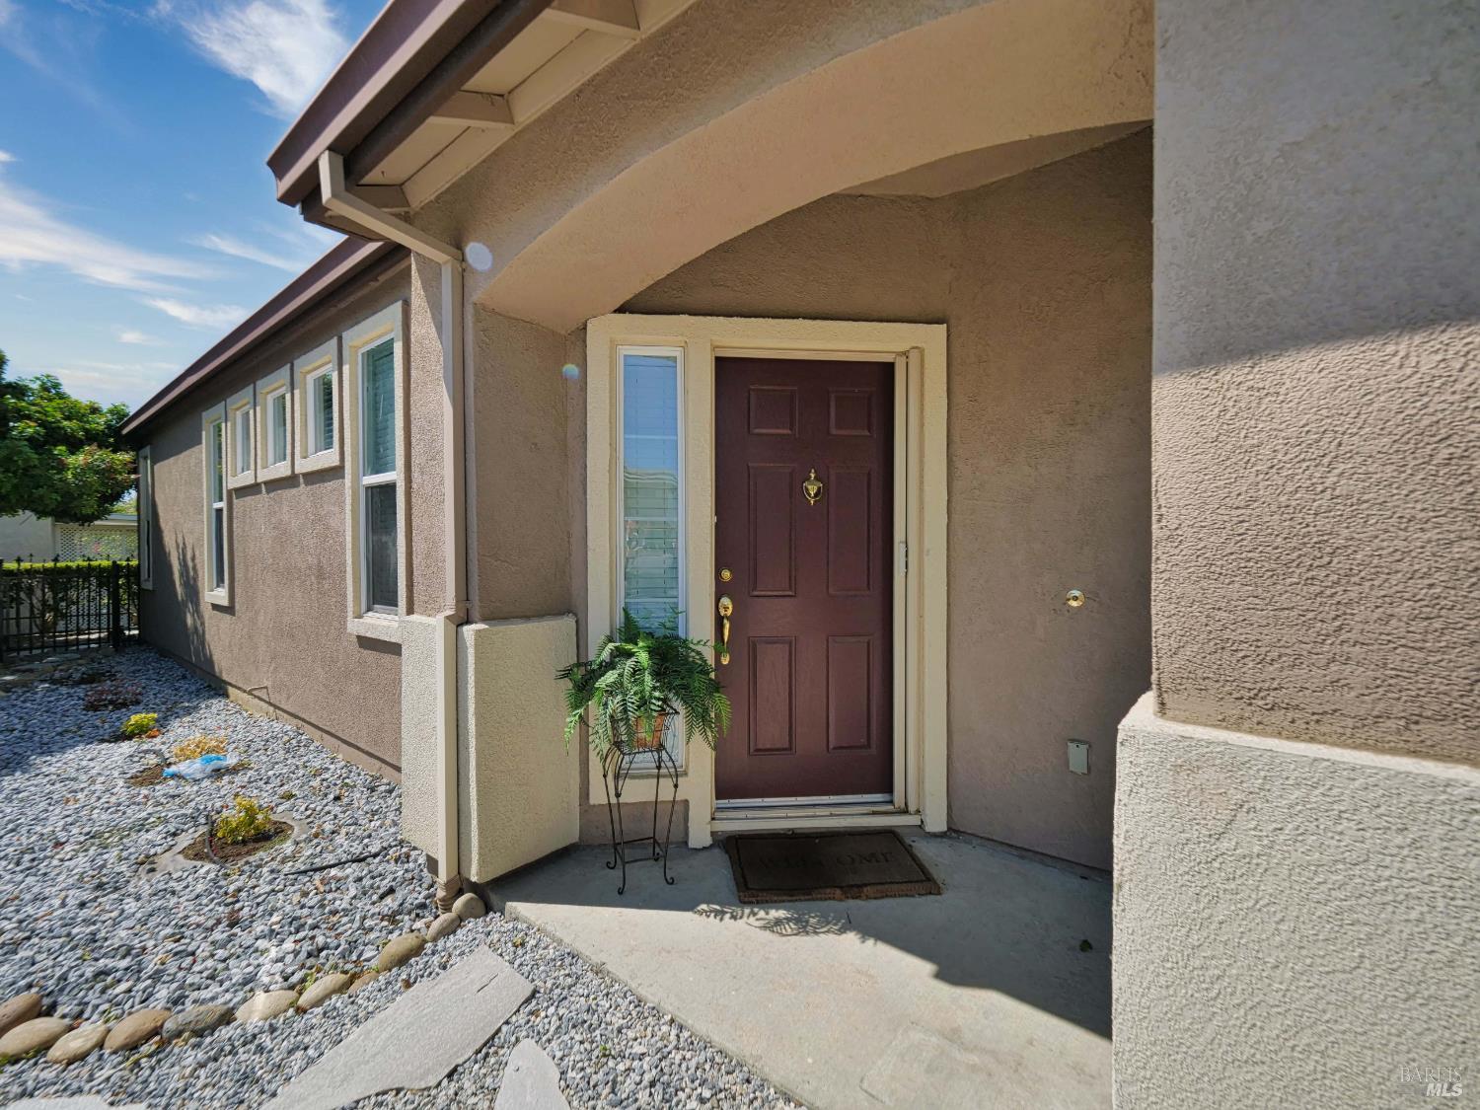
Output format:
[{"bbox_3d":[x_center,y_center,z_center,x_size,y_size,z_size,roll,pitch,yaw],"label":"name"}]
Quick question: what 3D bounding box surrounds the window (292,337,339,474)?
[{"bbox_3d":[-2.816,-0.975,4.064,0.811,0.810,0.110,0,1,37],"label":"window"}]

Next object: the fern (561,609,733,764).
[{"bbox_3d":[-0.369,0.489,2.301,0.610,0.540,0.570,0,1,-5],"label":"fern"}]

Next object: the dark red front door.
[{"bbox_3d":[0.304,0.113,2.758,0.840,2.000,0.050,0,1,-5],"label":"dark red front door"}]

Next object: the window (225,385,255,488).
[{"bbox_3d":[-4.217,-0.988,5.138,0.799,0.797,0.110,0,1,37],"label":"window"}]

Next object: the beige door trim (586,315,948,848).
[{"bbox_3d":[0.137,0.123,2.643,1.555,2.250,0.130,0,1,-5],"label":"beige door trim"}]

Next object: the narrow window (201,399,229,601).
[{"bbox_3d":[-4.907,-0.462,5.675,0.836,1.845,0.110,0,1,37],"label":"narrow window"}]

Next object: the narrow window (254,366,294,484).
[{"bbox_3d":[-3.523,-0.982,4.606,0.826,0.801,0.110,0,1,37],"label":"narrow window"}]

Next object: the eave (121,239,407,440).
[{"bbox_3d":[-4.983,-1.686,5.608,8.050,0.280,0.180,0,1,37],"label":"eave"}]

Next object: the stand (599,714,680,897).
[{"bbox_3d":[-0.390,0.919,2.307,0.240,0.640,0.240,0,1,-22],"label":"stand"}]

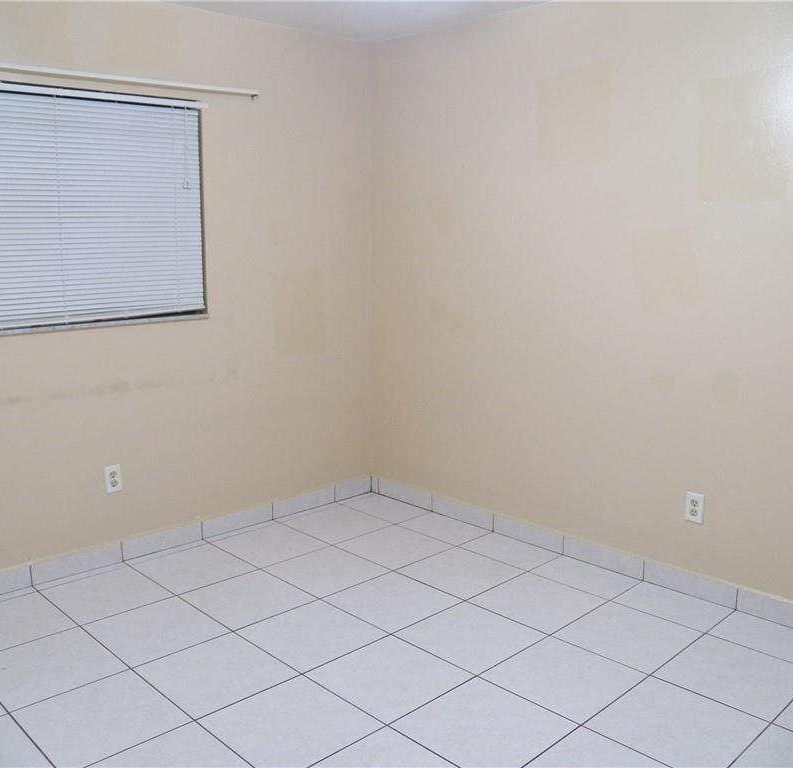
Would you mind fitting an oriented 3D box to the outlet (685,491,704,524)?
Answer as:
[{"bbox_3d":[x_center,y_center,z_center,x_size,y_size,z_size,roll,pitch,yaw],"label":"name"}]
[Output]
[{"bbox_3d":[1.175,0.489,3.260,0.010,0.116,0.072,-9,14,-43],"label":"outlet"}]

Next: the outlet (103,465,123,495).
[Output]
[{"bbox_3d":[-1.209,0.407,3.546,0.072,0.116,0.010,-9,14,-43],"label":"outlet"}]

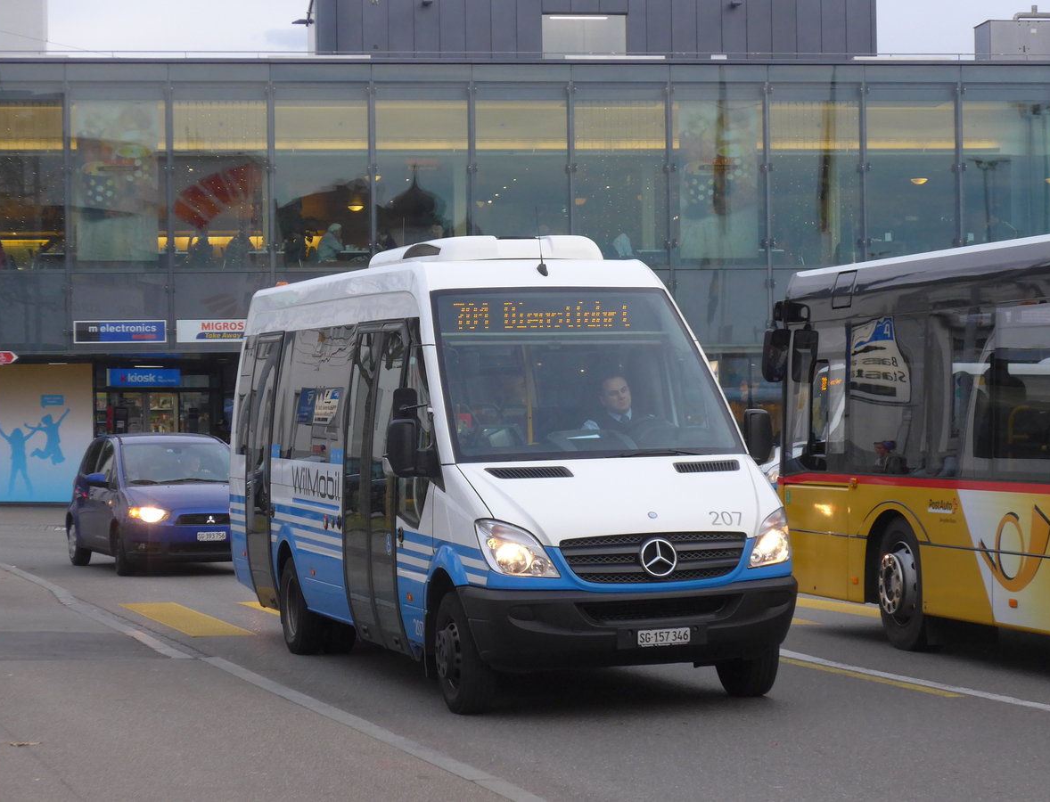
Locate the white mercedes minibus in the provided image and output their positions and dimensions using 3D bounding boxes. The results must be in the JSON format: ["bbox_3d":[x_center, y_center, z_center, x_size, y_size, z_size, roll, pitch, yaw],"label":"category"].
[{"bbox_3d":[-0.311,0.333,20.315,2.120,2.840,7.700,-2,0,-16],"label":"white mercedes minibus"}]

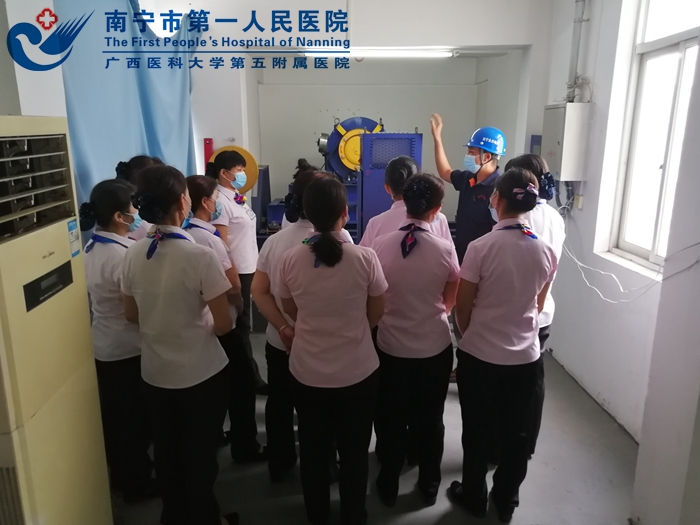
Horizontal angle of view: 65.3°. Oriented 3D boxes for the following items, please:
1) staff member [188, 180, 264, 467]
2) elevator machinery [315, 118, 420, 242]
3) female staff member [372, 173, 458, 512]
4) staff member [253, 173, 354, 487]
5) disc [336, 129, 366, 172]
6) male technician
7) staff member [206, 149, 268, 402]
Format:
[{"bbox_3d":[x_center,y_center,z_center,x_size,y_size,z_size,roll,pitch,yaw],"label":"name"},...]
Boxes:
[{"bbox_3d":[-0.680,0.316,2.953,0.330,1.555,0.420,-10,16,-37],"label":"staff member"},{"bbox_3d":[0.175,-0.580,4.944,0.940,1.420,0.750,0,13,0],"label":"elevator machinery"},{"bbox_3d":[0.305,0.379,2.609,0.430,1.585,0.300,3,13,14],"label":"female staff member"},{"bbox_3d":[-0.235,0.332,2.803,0.470,1.590,0.330,6,14,24],"label":"staff member"},{"bbox_3d":[0.080,-1.000,4.900,0.390,0.390,0.080,0,13,0],"label":"disc"},{"bbox_3d":[0.765,0.005,3.590,0.520,1.880,0.550,-6,14,-24],"label":"male technician"},{"bbox_3d":[-0.730,0.112,3.615,0.370,1.660,0.440,1,13,5],"label":"staff member"}]

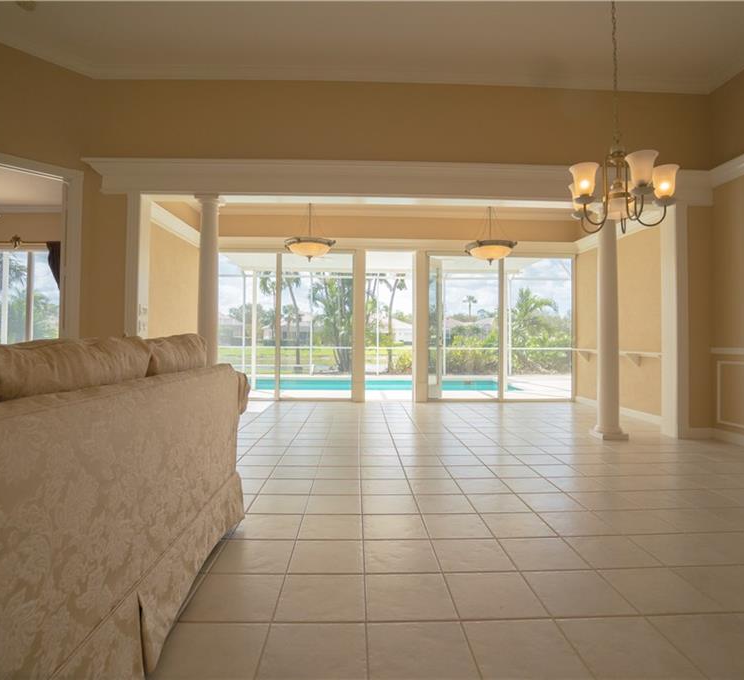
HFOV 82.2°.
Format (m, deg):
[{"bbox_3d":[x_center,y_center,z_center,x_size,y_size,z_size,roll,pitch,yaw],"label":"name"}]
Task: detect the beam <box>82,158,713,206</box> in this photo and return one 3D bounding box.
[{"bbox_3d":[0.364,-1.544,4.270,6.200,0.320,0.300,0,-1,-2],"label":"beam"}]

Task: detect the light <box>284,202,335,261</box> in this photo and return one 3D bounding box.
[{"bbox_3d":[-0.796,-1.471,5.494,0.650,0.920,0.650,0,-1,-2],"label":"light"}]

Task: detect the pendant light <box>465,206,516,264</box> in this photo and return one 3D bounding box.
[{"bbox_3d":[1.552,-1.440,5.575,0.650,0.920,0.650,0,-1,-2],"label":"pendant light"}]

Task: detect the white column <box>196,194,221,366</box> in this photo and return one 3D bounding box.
[{"bbox_3d":[-1.615,-0.222,4.240,0.250,2.390,0.250,0,-1,-2],"label":"white column"}]

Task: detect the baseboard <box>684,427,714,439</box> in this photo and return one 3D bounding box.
[{"bbox_3d":[3.337,0.952,4.321,0.290,0.110,0.020,0,-1,-2],"label":"baseboard"}]

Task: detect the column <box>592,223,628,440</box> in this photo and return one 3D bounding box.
[{"bbox_3d":[2.430,-0.194,4.379,0.250,2.390,0.250,0,-1,-2],"label":"column"}]

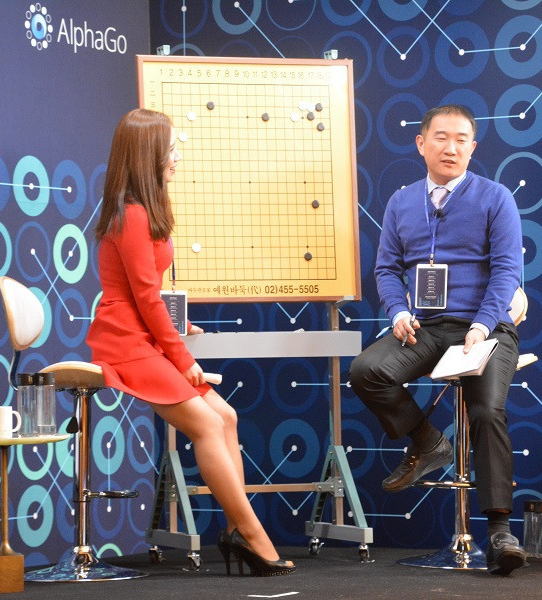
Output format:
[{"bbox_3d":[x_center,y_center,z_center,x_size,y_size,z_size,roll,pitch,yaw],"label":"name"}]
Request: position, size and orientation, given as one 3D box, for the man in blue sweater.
[{"bbox_3d":[0.533,0.107,8.870,0.590,1.470,0.700,-1,-1,20],"label":"man in blue sweater"}]

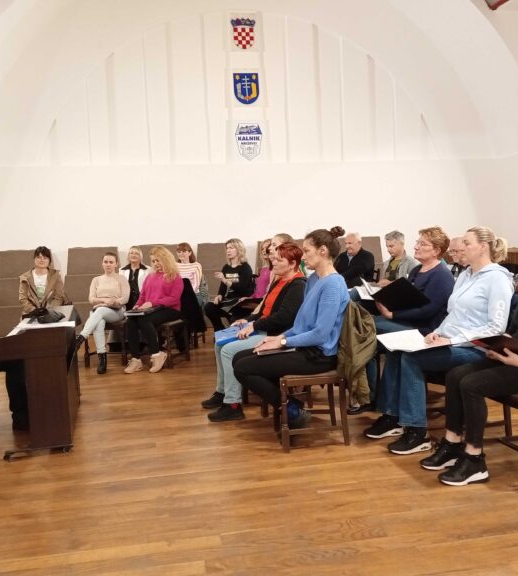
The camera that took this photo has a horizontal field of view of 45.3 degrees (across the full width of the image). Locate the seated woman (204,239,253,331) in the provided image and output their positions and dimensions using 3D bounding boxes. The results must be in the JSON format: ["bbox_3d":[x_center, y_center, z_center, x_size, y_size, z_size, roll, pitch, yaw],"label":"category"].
[{"bbox_3d":[-0.364,0.143,6.993,0.800,1.340,0.520,-6,5,-44],"label":"seated woman"}]

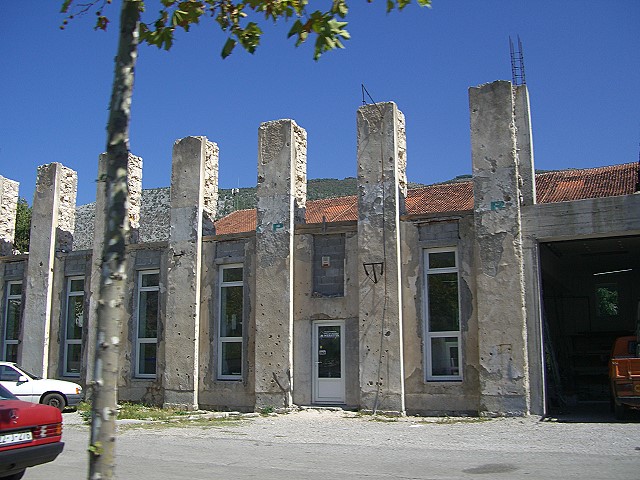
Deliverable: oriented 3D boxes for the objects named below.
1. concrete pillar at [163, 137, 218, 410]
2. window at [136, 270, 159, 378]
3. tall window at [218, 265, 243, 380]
[{"bbox_3d":[-3.815,0.888,21.118,1.096,8.023,0.878,-5,-11,28],"label":"concrete pillar"},{"bbox_3d":[-5.028,2.476,20.820,0.886,3.136,0.131,-5,-11,25],"label":"window"},{"bbox_3d":[-2.495,2.319,20.009,0.939,3.262,0.092,-5,-11,28],"label":"tall window"}]

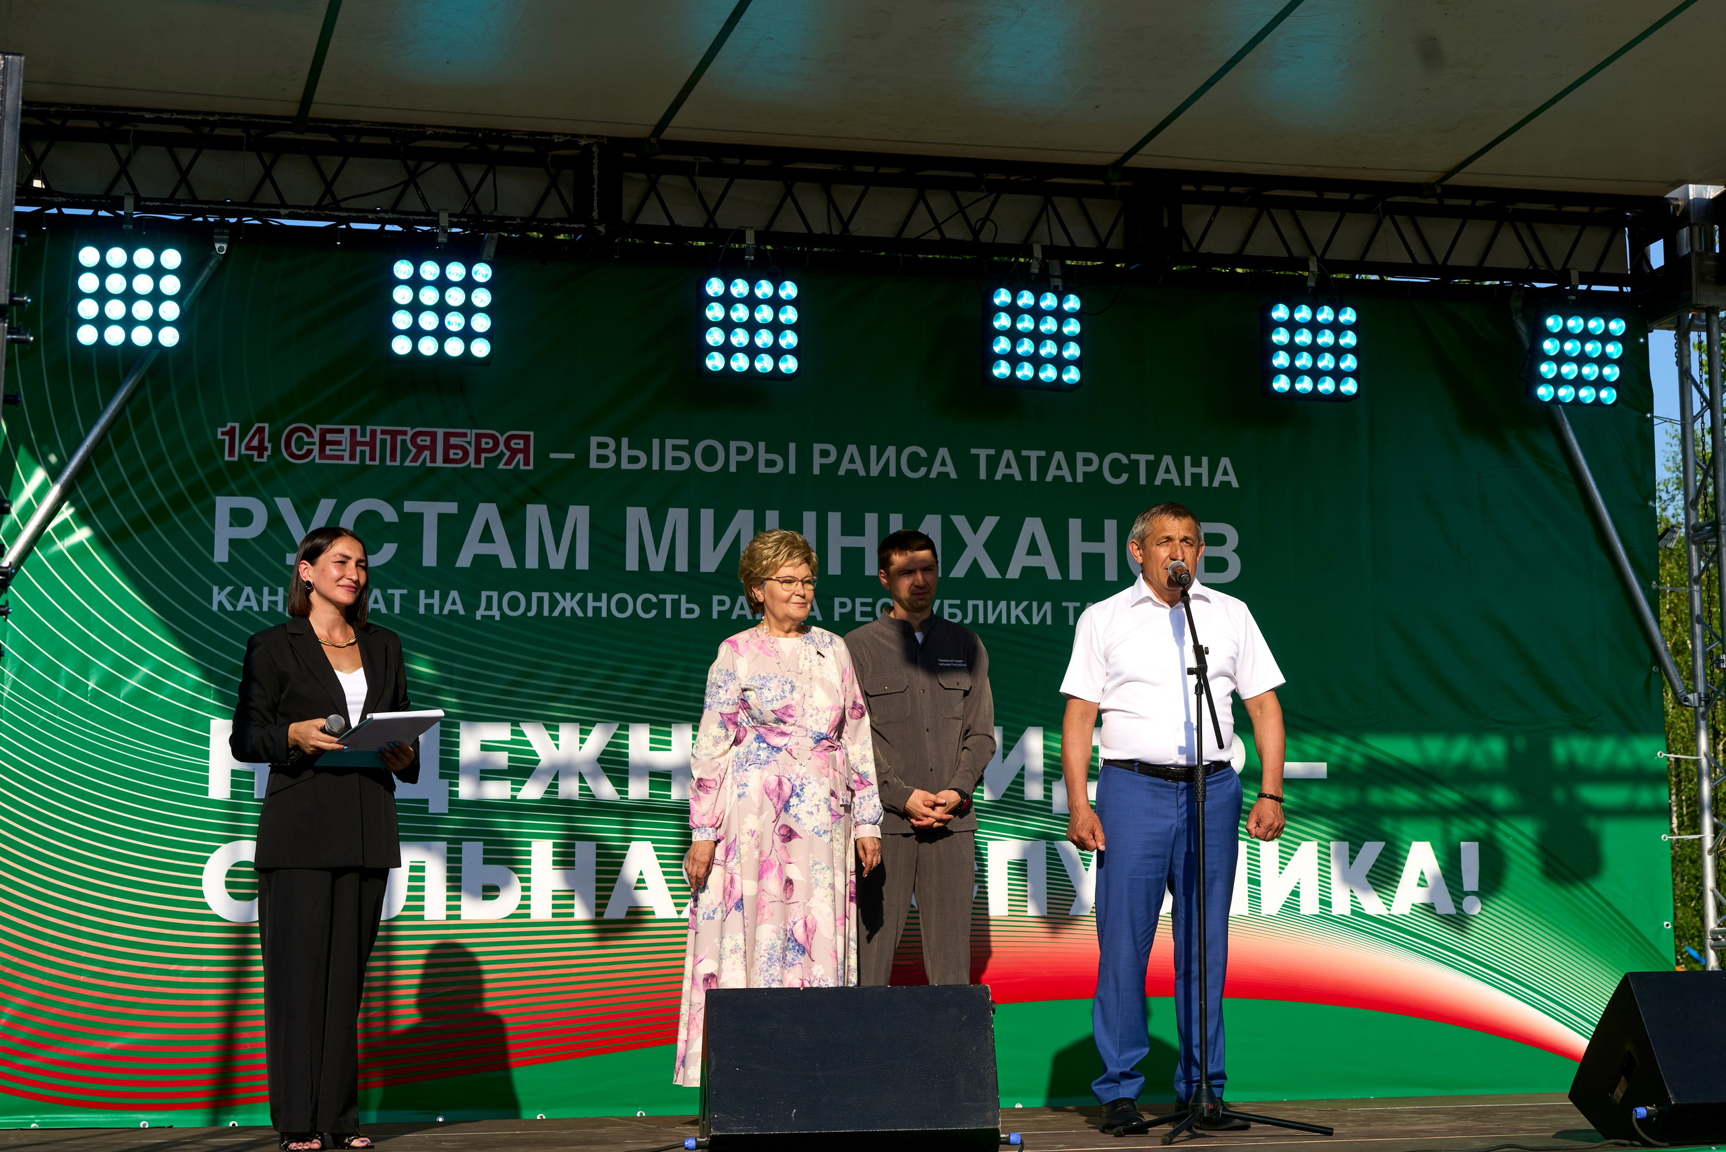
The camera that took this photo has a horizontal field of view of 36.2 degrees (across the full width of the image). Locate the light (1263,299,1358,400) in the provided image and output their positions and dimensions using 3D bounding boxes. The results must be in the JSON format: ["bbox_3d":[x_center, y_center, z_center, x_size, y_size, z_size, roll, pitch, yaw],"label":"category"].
[{"bbox_3d":[1.607,-0.804,9.535,0.338,0.338,0.145,1,-5,-12],"label":"light"}]

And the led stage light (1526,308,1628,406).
[{"bbox_3d":[2.626,-0.807,9.760,0.338,0.338,0.145,1,11,-12],"label":"led stage light"}]

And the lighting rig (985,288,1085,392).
[{"bbox_3d":[0.595,-0.834,9.313,0.338,0.338,0.145,1,-3,-12],"label":"lighting rig"}]

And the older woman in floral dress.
[{"bbox_3d":[-0.227,0.695,7.479,0.590,1.670,0.410,2,-7,-16],"label":"older woman in floral dress"}]

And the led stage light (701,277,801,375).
[{"bbox_3d":[-0.394,-0.848,9.094,0.338,0.338,0.145,1,-5,-12],"label":"led stage light"}]

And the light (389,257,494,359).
[{"bbox_3d":[-1.418,-0.883,8.869,0.338,0.338,0.145,1,-5,-12],"label":"light"}]

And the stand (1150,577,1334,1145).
[{"bbox_3d":[0.936,0.735,6.948,0.570,1.470,0.570,0,-7,0],"label":"stand"}]

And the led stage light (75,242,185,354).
[{"bbox_3d":[-2.402,-0.900,8.651,0.338,0.338,0.145,1,-4,-12],"label":"led stage light"}]

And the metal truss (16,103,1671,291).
[{"bbox_3d":[0.041,-1.297,9.400,6.000,0.350,0.350,1,-7,-12],"label":"metal truss"}]

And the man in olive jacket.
[{"bbox_3d":[0.172,0.719,7.953,0.480,1.735,0.330,2,-7,-14],"label":"man in olive jacket"}]

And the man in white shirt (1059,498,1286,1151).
[{"bbox_3d":[0.854,0.659,7.404,0.620,1.750,0.340,1,-7,-6],"label":"man in white shirt"}]

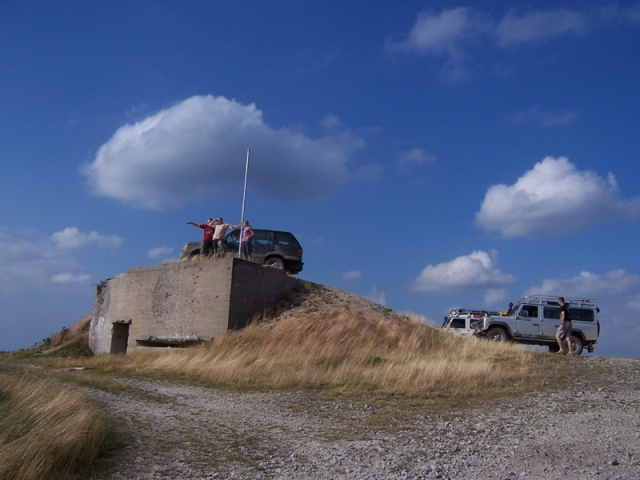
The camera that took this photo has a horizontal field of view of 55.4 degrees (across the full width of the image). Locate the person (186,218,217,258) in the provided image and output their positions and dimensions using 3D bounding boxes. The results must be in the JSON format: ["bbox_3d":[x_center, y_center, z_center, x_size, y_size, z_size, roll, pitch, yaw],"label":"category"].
[{"bbox_3d":[-4.437,0.041,22.900,1.120,1.760,0.450,-2,-12,17],"label":"person"}]

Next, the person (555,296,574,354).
[{"bbox_3d":[7.905,2.780,19.700,0.620,1.850,0.480,-3,-13,23],"label":"person"}]

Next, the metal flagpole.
[{"bbox_3d":[-2.827,-1.406,22.717,0.065,4.220,0.065,3,-11,1],"label":"metal flagpole"}]

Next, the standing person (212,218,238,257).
[{"bbox_3d":[-3.535,0.027,22.700,1.000,1.740,0.500,-4,-13,26],"label":"standing person"}]

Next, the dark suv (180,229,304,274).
[{"bbox_3d":[-3.072,0.562,24.500,4.710,1.820,1.890,5,-12,-8],"label":"dark suv"}]

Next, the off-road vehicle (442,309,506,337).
[{"bbox_3d":[6.578,4.291,28.067,4.600,2.250,1.800,2,-12,-2],"label":"off-road vehicle"}]

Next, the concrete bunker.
[{"bbox_3d":[-4.389,3.374,25.713,7.700,3.700,6.200,-6,-14,36],"label":"concrete bunker"}]

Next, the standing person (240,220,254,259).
[{"bbox_3d":[-2.751,0.077,22.600,0.380,1.620,0.480,12,-15,-41],"label":"standing person"}]

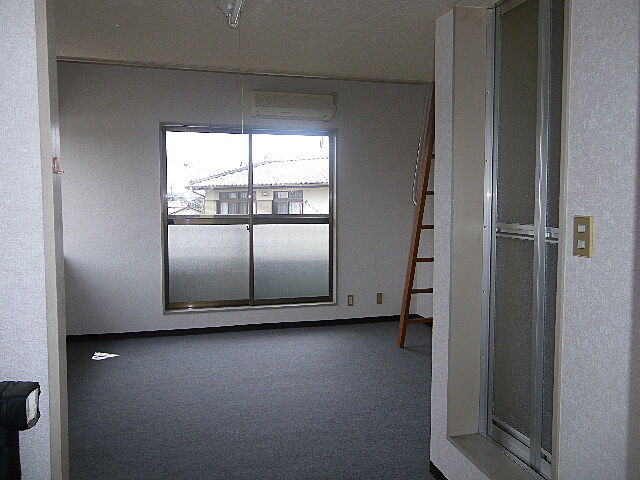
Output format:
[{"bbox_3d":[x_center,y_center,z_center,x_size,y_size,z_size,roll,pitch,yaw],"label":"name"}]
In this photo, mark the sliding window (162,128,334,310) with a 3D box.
[{"bbox_3d":[-0.687,-0.205,5.293,1.740,1.815,0.100,-1,5,-14],"label":"sliding window"}]

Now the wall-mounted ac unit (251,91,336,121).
[{"bbox_3d":[-0.260,-1.359,5.266,0.846,0.240,0.190,-1,4,-15],"label":"wall-mounted ac unit"}]

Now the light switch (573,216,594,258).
[{"bbox_3d":[0.768,-0.008,1.511,0.012,0.118,0.067,-1,4,-15],"label":"light switch"}]

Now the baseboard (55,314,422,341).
[{"bbox_3d":[-0.662,0.907,5.389,3.643,0.054,0.015,-1,4,-15],"label":"baseboard"}]

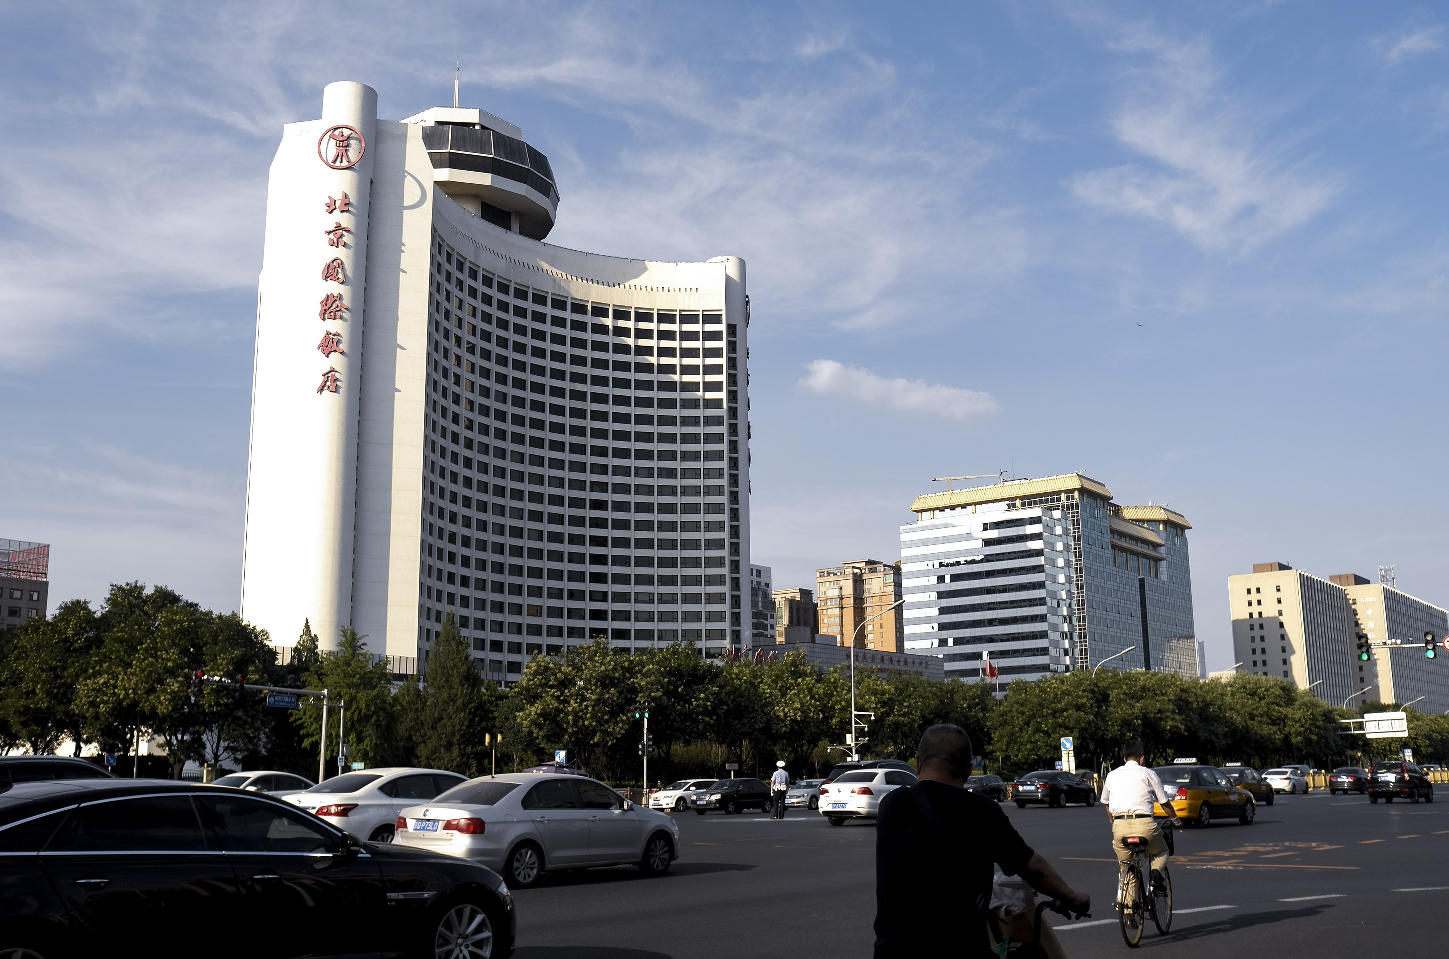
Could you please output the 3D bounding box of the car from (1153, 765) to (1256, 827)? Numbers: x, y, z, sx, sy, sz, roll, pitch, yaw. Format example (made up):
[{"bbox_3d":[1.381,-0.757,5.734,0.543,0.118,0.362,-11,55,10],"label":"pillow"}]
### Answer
[{"bbox_3d":[11.411,7.708,35.235,1.730,1.450,4.530,-11,-16,40],"label":"car"}]

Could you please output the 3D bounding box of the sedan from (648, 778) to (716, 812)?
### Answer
[{"bbox_3d":[-1.922,15.877,72.796,1.820,1.630,4.550,-10,-15,37],"label":"sedan"}]

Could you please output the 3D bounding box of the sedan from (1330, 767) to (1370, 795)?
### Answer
[{"bbox_3d":[36.542,17.527,84.088,1.820,1.470,4.750,-10,-15,36],"label":"sedan"}]

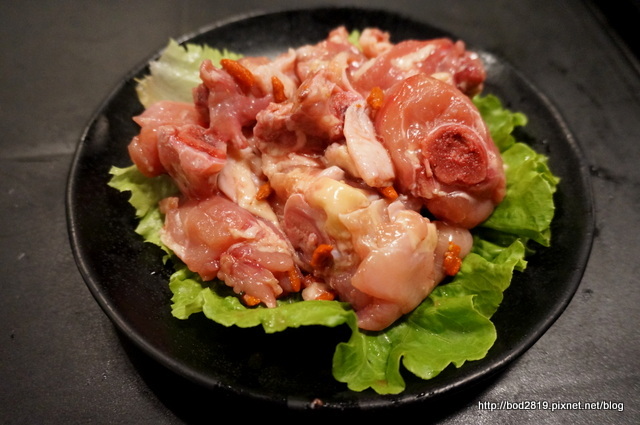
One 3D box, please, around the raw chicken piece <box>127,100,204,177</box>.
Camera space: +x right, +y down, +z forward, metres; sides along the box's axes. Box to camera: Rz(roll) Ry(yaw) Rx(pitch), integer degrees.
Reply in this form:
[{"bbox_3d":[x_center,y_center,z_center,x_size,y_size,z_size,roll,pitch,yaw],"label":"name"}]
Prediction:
[{"bbox_3d":[-0.068,-0.034,0.230,0.040,0.030,0.050,-10,54,-9],"label":"raw chicken piece"}]

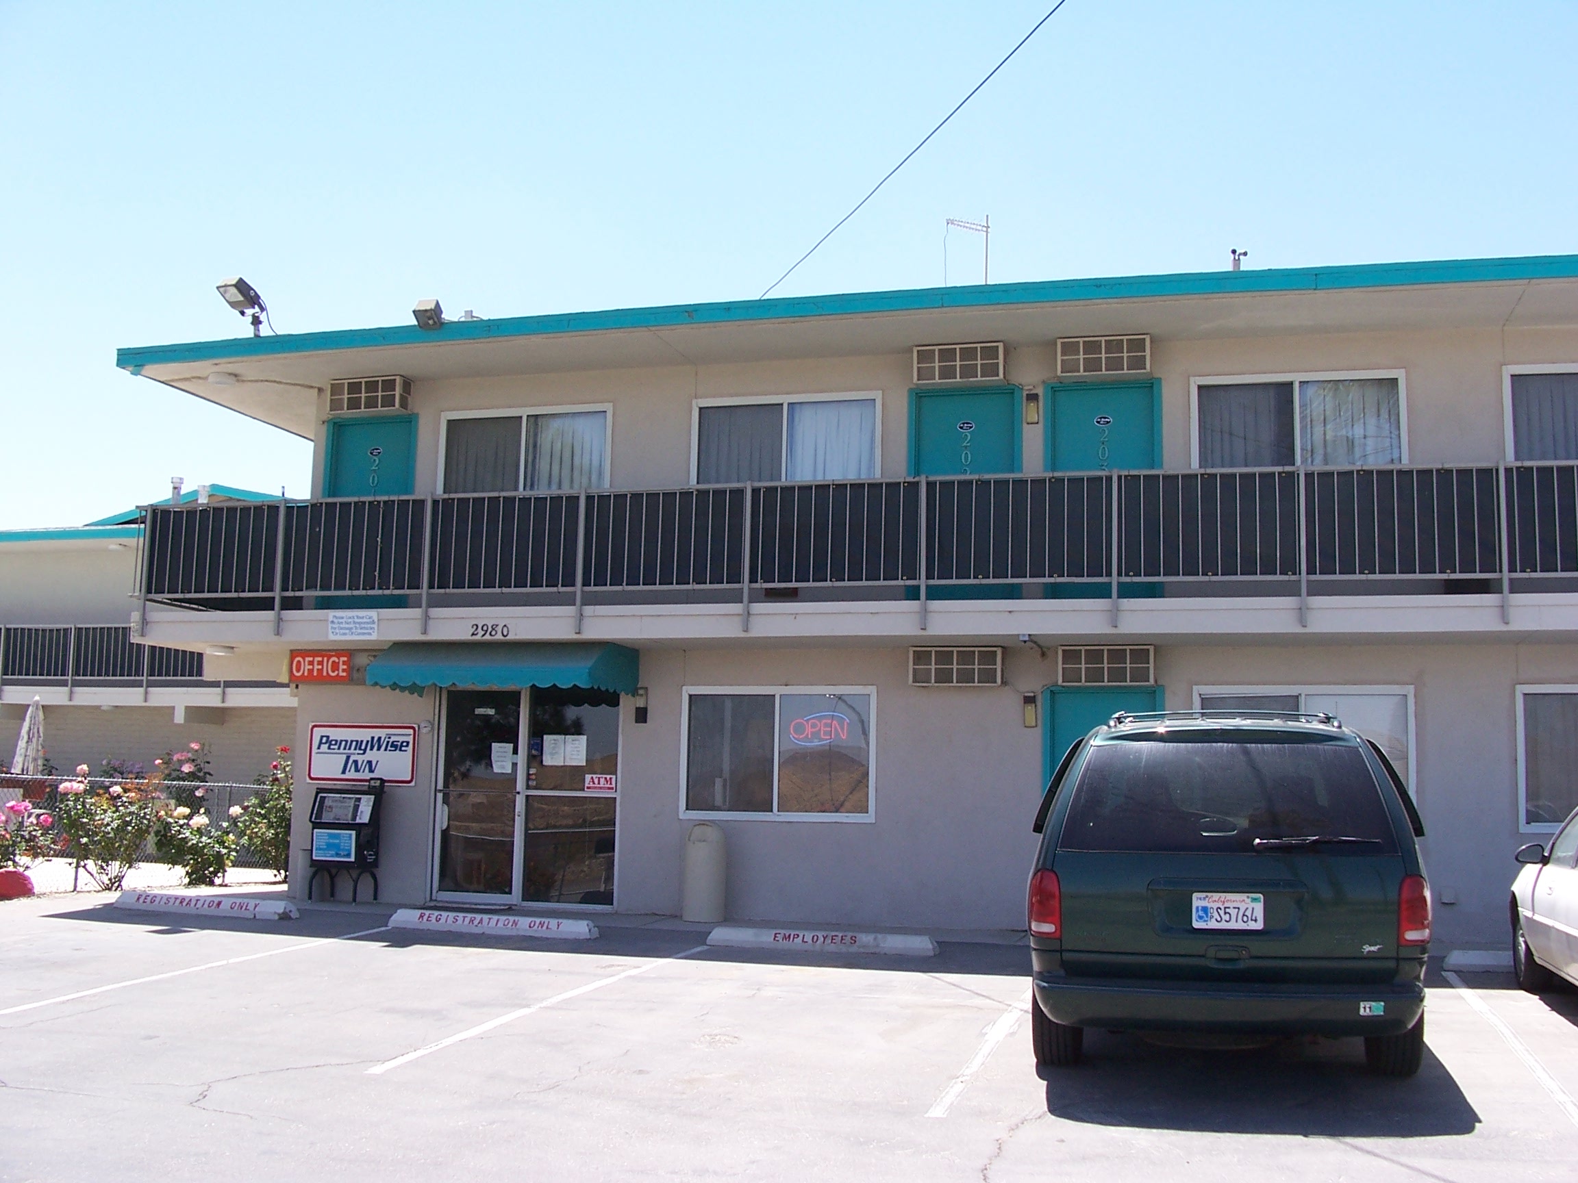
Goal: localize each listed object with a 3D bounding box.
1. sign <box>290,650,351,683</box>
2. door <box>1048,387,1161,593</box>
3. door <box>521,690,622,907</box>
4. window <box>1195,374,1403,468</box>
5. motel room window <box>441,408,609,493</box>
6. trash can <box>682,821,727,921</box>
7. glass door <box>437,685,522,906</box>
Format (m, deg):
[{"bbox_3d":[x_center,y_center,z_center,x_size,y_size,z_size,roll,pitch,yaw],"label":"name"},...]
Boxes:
[{"bbox_3d":[-4.644,0.750,15.878,0.689,0.312,0.100,-1,-8,14],"label":"sign"},{"bbox_3d":[2.862,-0.894,14.513,1.057,2.078,0.100,-1,-8,14],"label":"door"},{"bbox_3d":[-2.085,1.953,15.146,0.989,2.076,0.070,-1,-8,15],"label":"door"},{"bbox_3d":[4.404,-1.286,13.810,1.770,1.222,0.090,-1,-8,15],"label":"window"},{"bbox_3d":[-2.642,-1.235,15.943,1.849,1.222,0.100,-1,-8,14],"label":"motel room window"},{"bbox_3d":[-0.757,2.523,14.380,0.400,0.870,0.400,1,-7,0],"label":"trash can"},{"bbox_3d":[-3.008,1.967,15.393,0.923,2.069,0.070,-1,-8,15],"label":"glass door"}]

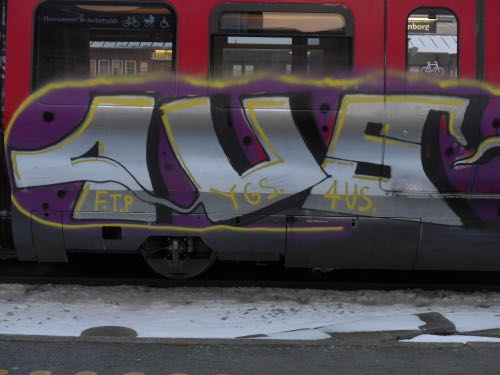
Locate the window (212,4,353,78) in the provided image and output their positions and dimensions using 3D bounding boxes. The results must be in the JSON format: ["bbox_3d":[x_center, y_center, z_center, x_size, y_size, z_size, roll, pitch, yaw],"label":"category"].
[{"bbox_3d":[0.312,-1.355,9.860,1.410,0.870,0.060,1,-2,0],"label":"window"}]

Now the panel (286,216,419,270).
[{"bbox_3d":[1.011,0.553,10.070,1.310,0.560,0.060,1,22,0],"label":"panel"}]

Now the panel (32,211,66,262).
[{"bbox_3d":[-1.989,0.493,10.080,0.300,0.560,0.060,1,22,0],"label":"panel"}]

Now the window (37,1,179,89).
[{"bbox_3d":[-1.414,-1.355,9.860,1.400,0.930,0.060,1,-2,0],"label":"window"}]

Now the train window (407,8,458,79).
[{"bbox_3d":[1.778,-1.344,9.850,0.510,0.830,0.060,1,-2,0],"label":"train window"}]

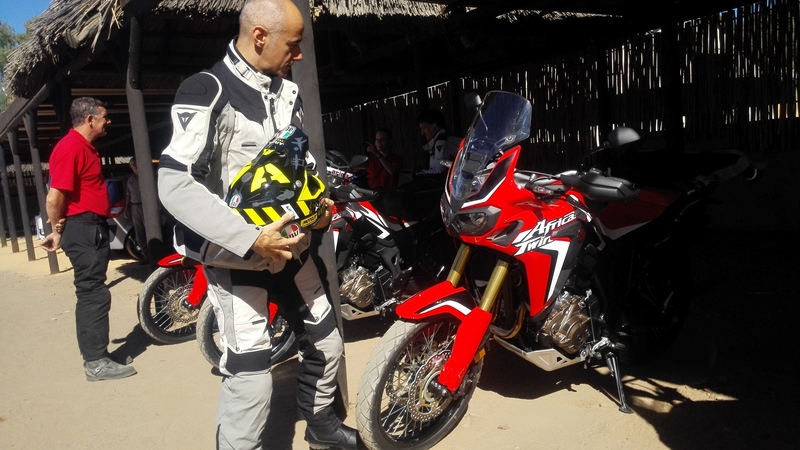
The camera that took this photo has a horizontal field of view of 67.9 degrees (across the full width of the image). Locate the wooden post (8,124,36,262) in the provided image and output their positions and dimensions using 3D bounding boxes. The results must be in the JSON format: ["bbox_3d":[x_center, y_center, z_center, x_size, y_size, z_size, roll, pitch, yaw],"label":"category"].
[{"bbox_3d":[-7.411,-0.587,11.682,0.160,2.600,0.160,-8,6,-37],"label":"wooden post"}]

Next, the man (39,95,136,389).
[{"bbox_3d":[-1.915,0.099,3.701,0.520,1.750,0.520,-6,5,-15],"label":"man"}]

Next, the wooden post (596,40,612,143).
[{"bbox_3d":[1.956,-0.603,5.649,0.140,2.240,0.140,-8,6,-37],"label":"wooden post"}]

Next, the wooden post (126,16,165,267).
[{"bbox_3d":[-2.116,-0.426,5.042,0.150,2.600,0.150,-8,6,-37],"label":"wooden post"}]

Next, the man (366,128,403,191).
[{"bbox_3d":[-0.106,-0.184,6.106,0.500,1.640,0.400,-1,6,30],"label":"man"}]

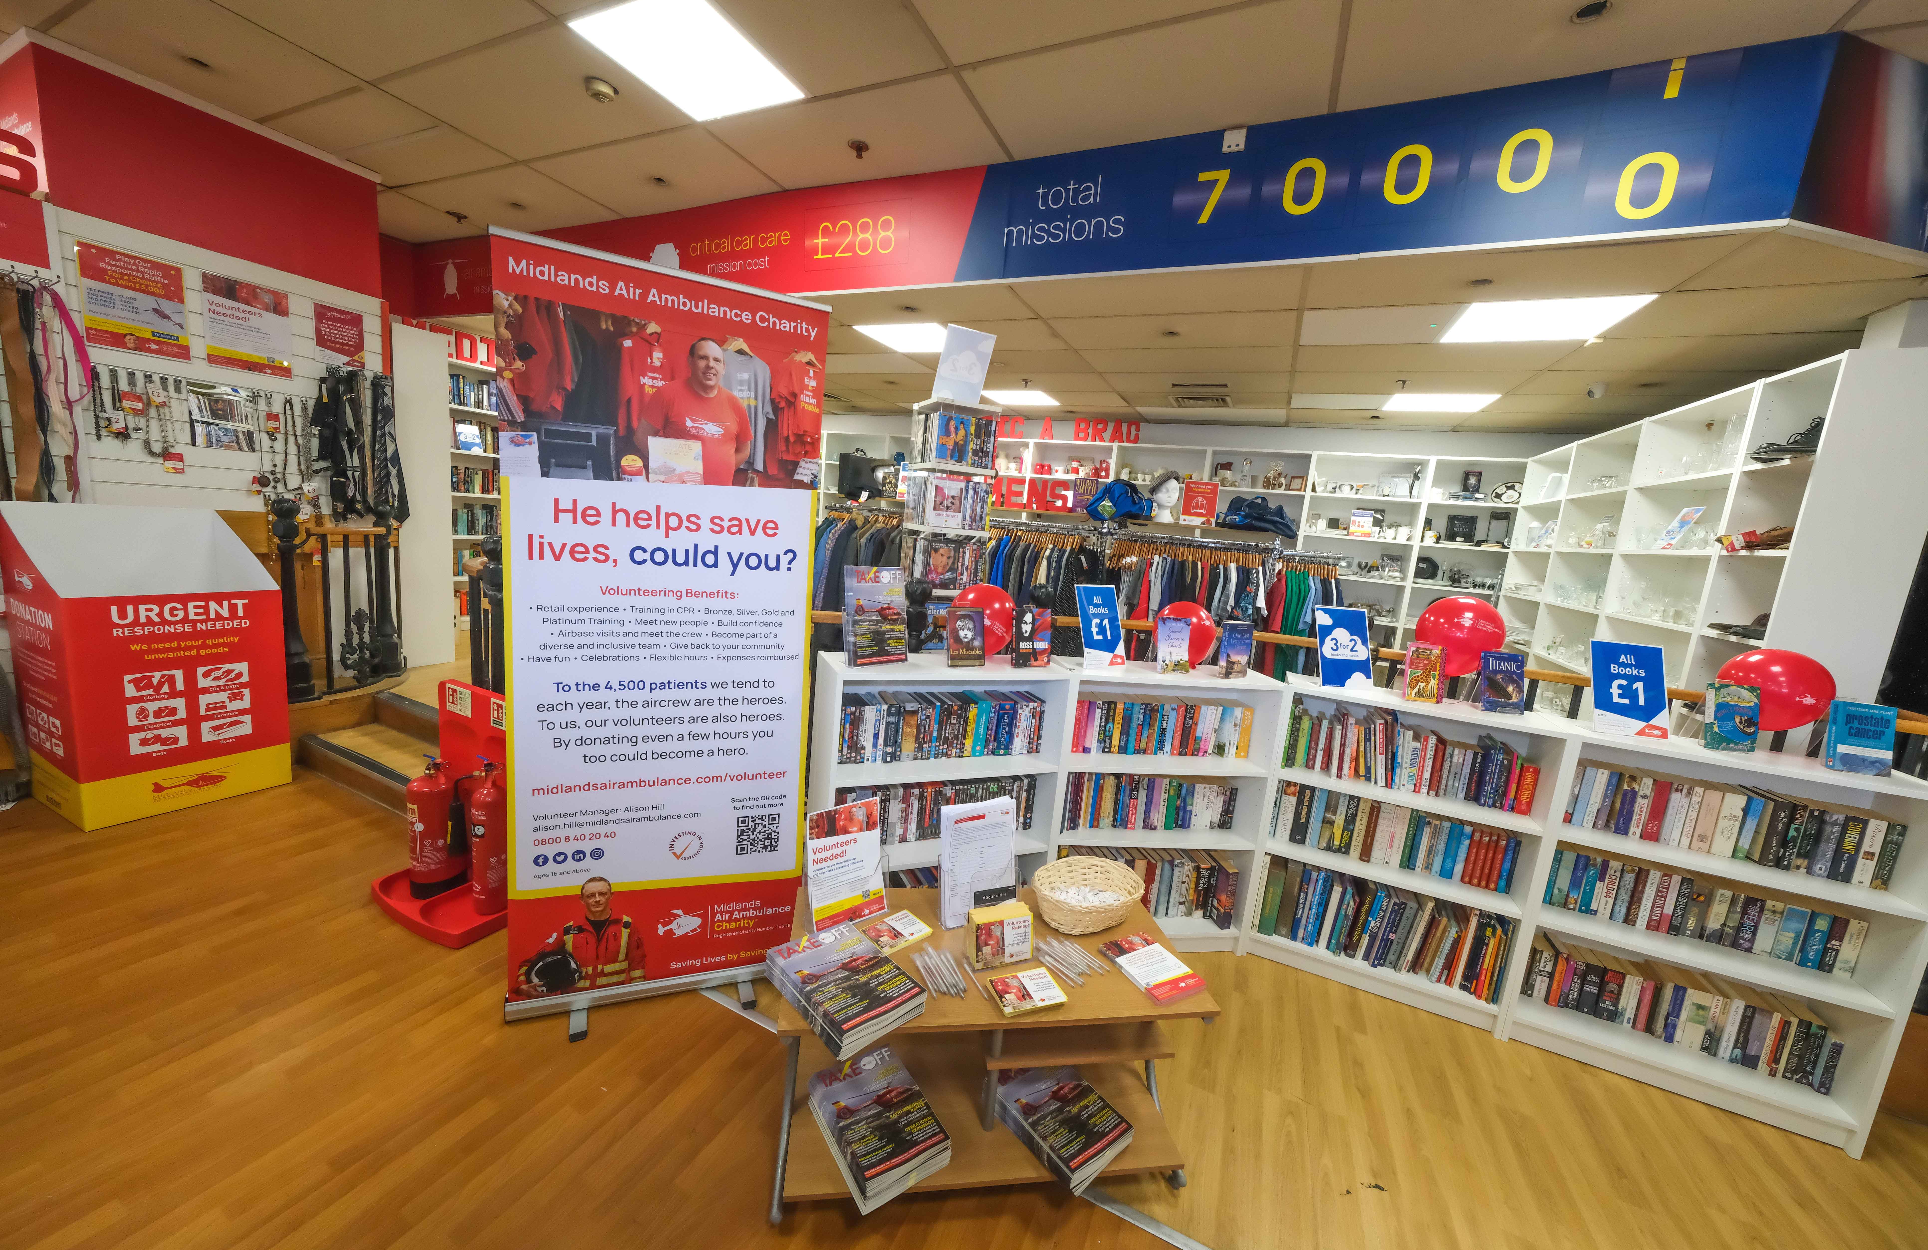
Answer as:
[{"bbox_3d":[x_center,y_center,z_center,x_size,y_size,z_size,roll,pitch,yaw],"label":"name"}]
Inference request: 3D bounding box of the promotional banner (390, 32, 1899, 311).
[{"bbox_3d":[-0.647,-1.904,3.169,6.850,0.490,0.080,9,9,23],"label":"promotional banner"}]

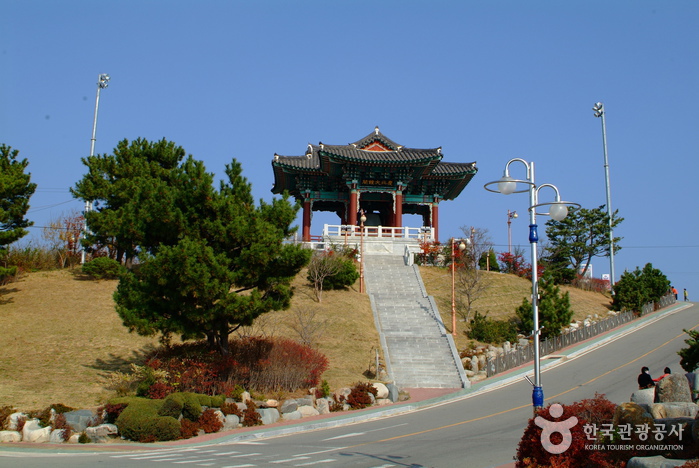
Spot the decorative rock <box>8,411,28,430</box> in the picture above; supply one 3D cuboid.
[{"bbox_3d":[-11.554,6.545,28.500,0.677,0.628,0.600,1,-13,0],"label":"decorative rock"}]

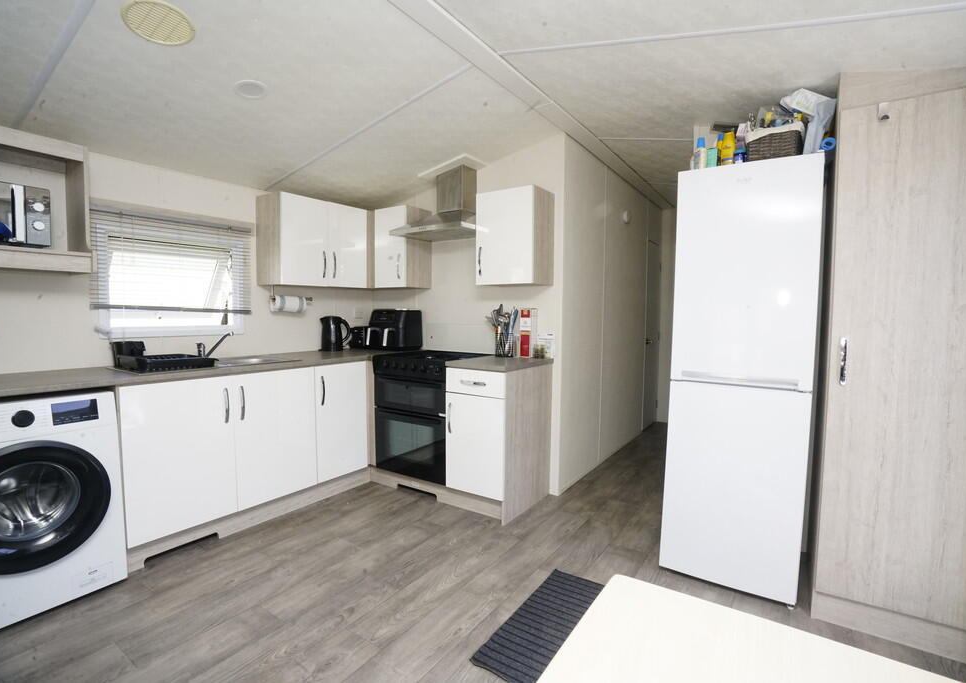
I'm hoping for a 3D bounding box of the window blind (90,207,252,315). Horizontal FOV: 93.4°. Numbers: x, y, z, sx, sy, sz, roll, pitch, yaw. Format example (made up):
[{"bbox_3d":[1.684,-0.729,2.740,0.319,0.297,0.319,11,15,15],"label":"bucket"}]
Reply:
[{"bbox_3d":[-1.774,-0.443,2.673,0.040,0.537,0.825,3,5,35],"label":"window blind"}]

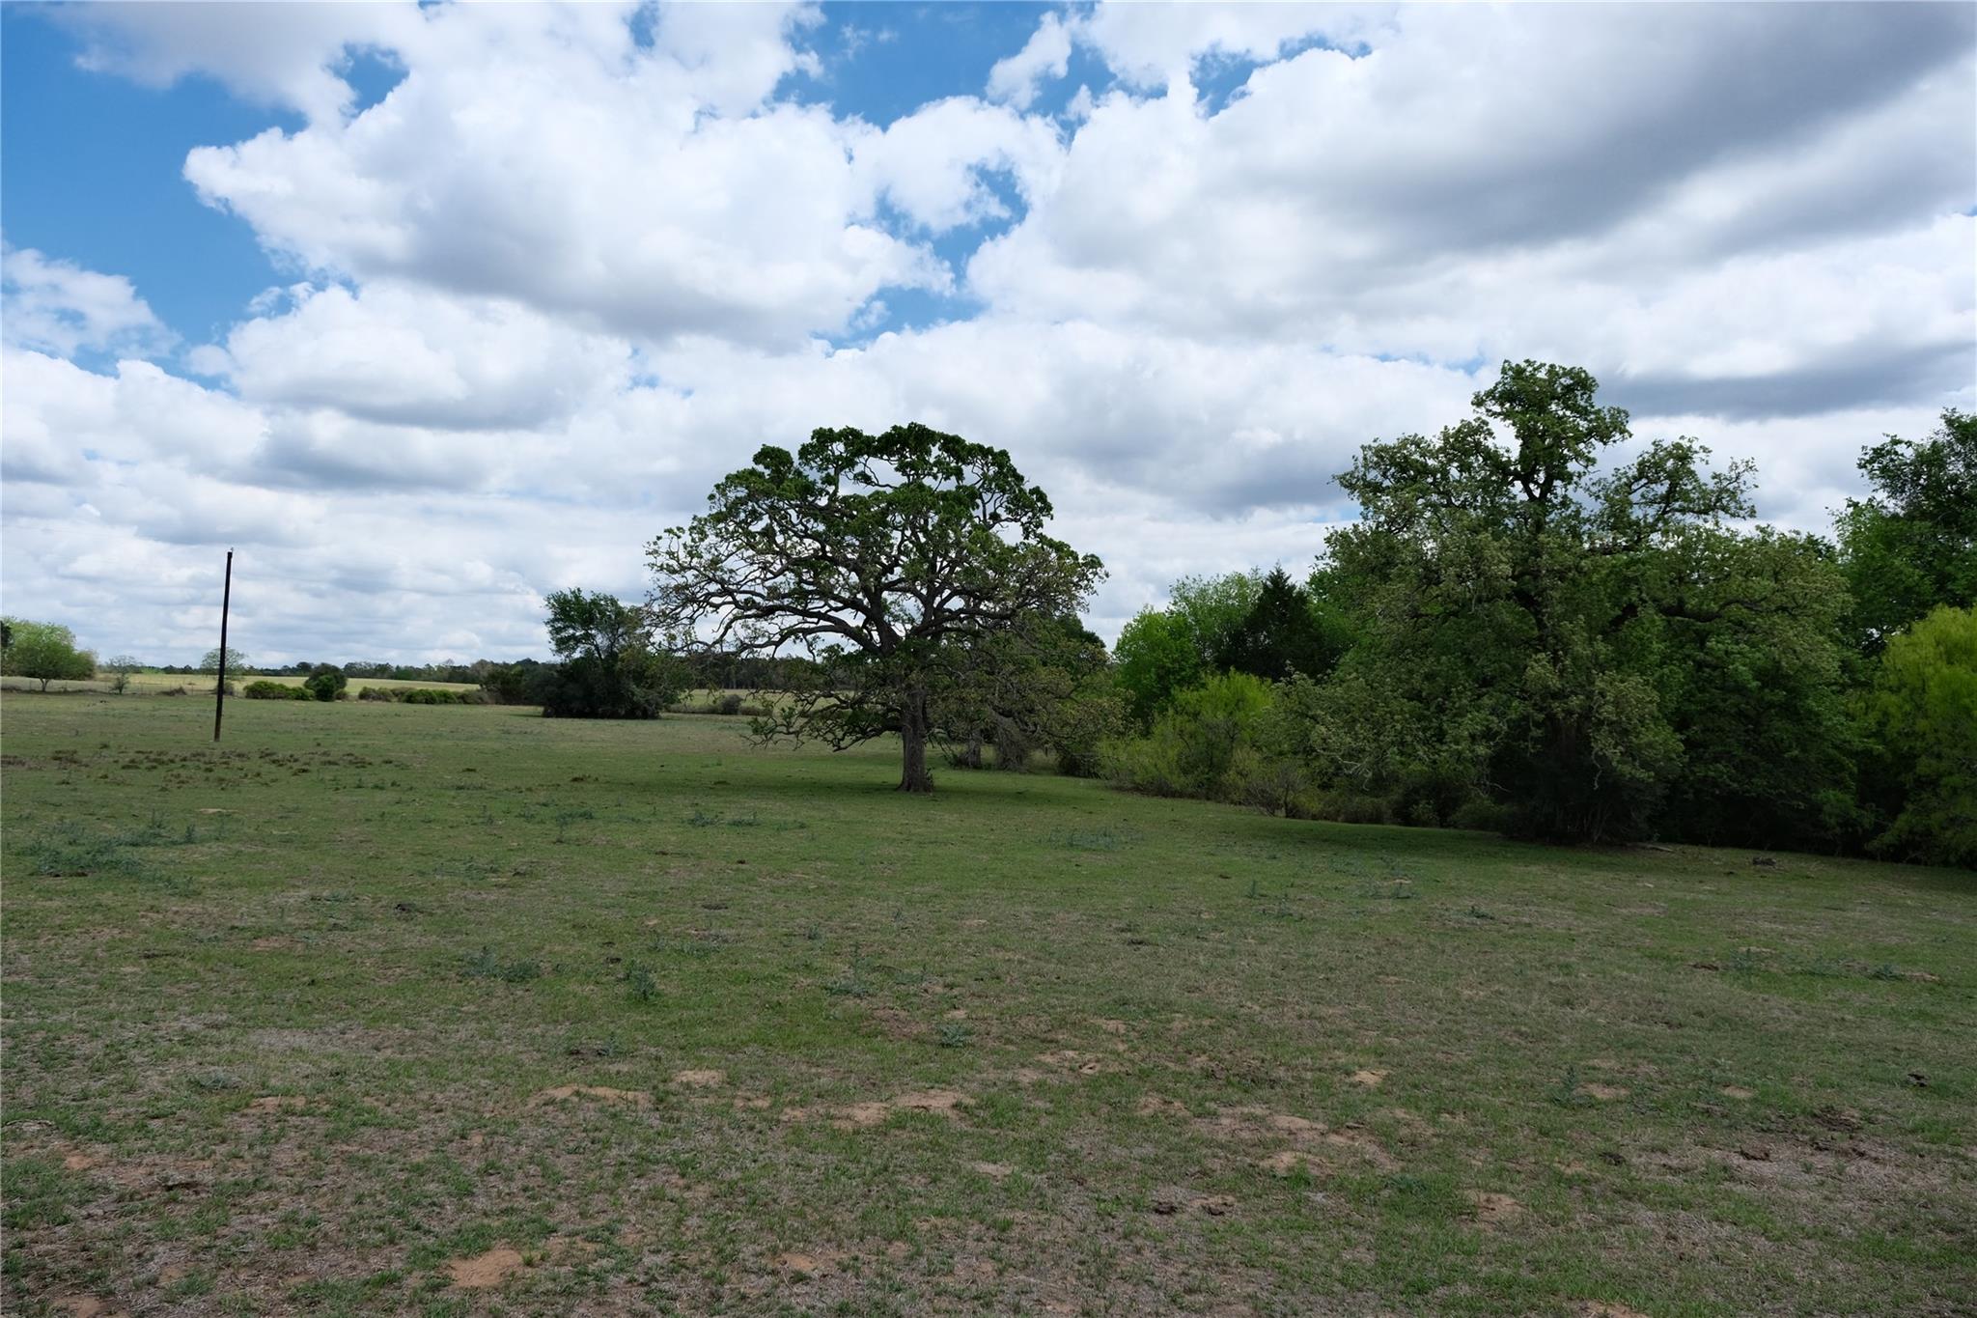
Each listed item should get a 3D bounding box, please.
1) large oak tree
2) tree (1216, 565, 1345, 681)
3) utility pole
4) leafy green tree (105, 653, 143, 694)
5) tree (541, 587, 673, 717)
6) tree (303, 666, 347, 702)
[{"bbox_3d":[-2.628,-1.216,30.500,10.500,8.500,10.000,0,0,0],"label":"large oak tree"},{"bbox_3d":[10.219,-0.216,46.000,4.600,6.000,4.600,0,0,0],"label":"tree"},{"bbox_3d":[-27.258,-0.496,47.000,0.220,6.900,0.220,4,0,0],"label":"utility pole"},{"bbox_3d":[-77.329,1.383,118.000,3.500,3.600,3.400,0,0,0],"label":"leafy green tree"},{"bbox_3d":[-19.571,-0.319,68.000,7.300,6.800,6.800,0,0,0],"label":"tree"},{"bbox_3d":[-50.796,1.835,101.000,3.500,2.800,3.300,0,0,0],"label":"tree"}]

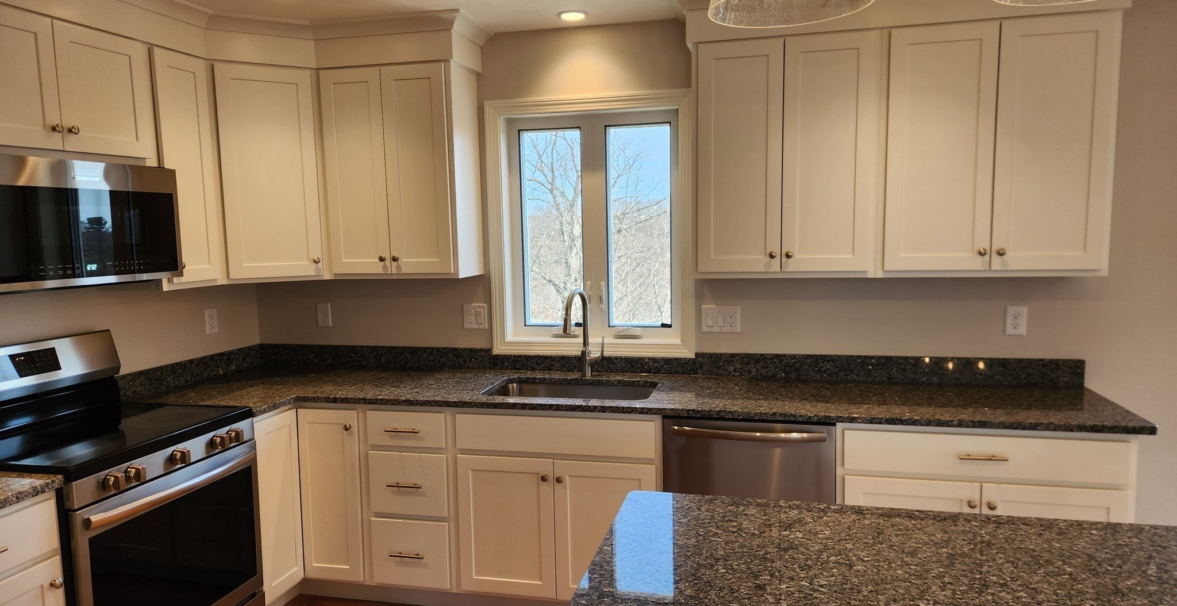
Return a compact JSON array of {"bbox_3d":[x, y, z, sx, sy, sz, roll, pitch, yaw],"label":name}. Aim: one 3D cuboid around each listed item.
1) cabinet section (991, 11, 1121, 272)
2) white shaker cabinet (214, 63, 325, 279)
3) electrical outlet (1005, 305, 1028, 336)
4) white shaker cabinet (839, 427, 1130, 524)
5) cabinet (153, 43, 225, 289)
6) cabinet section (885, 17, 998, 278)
[{"bbox_3d":[1.679,-0.570,2.923,0.362,0.876,0.318,0,6,13],"label":"cabinet section"},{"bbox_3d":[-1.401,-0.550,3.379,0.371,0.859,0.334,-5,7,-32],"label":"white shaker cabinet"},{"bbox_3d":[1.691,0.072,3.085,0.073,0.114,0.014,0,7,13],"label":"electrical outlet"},{"bbox_3d":[1.389,0.790,2.943,0.925,0.811,0.627,0,6,13],"label":"white shaker cabinet"},{"bbox_3d":[-1.697,-0.510,3.069,0.329,0.905,0.307,0,6,13],"label":"cabinet"},{"bbox_3d":[1.324,-0.572,3.007,0.368,0.876,0.318,0,6,13],"label":"cabinet section"}]

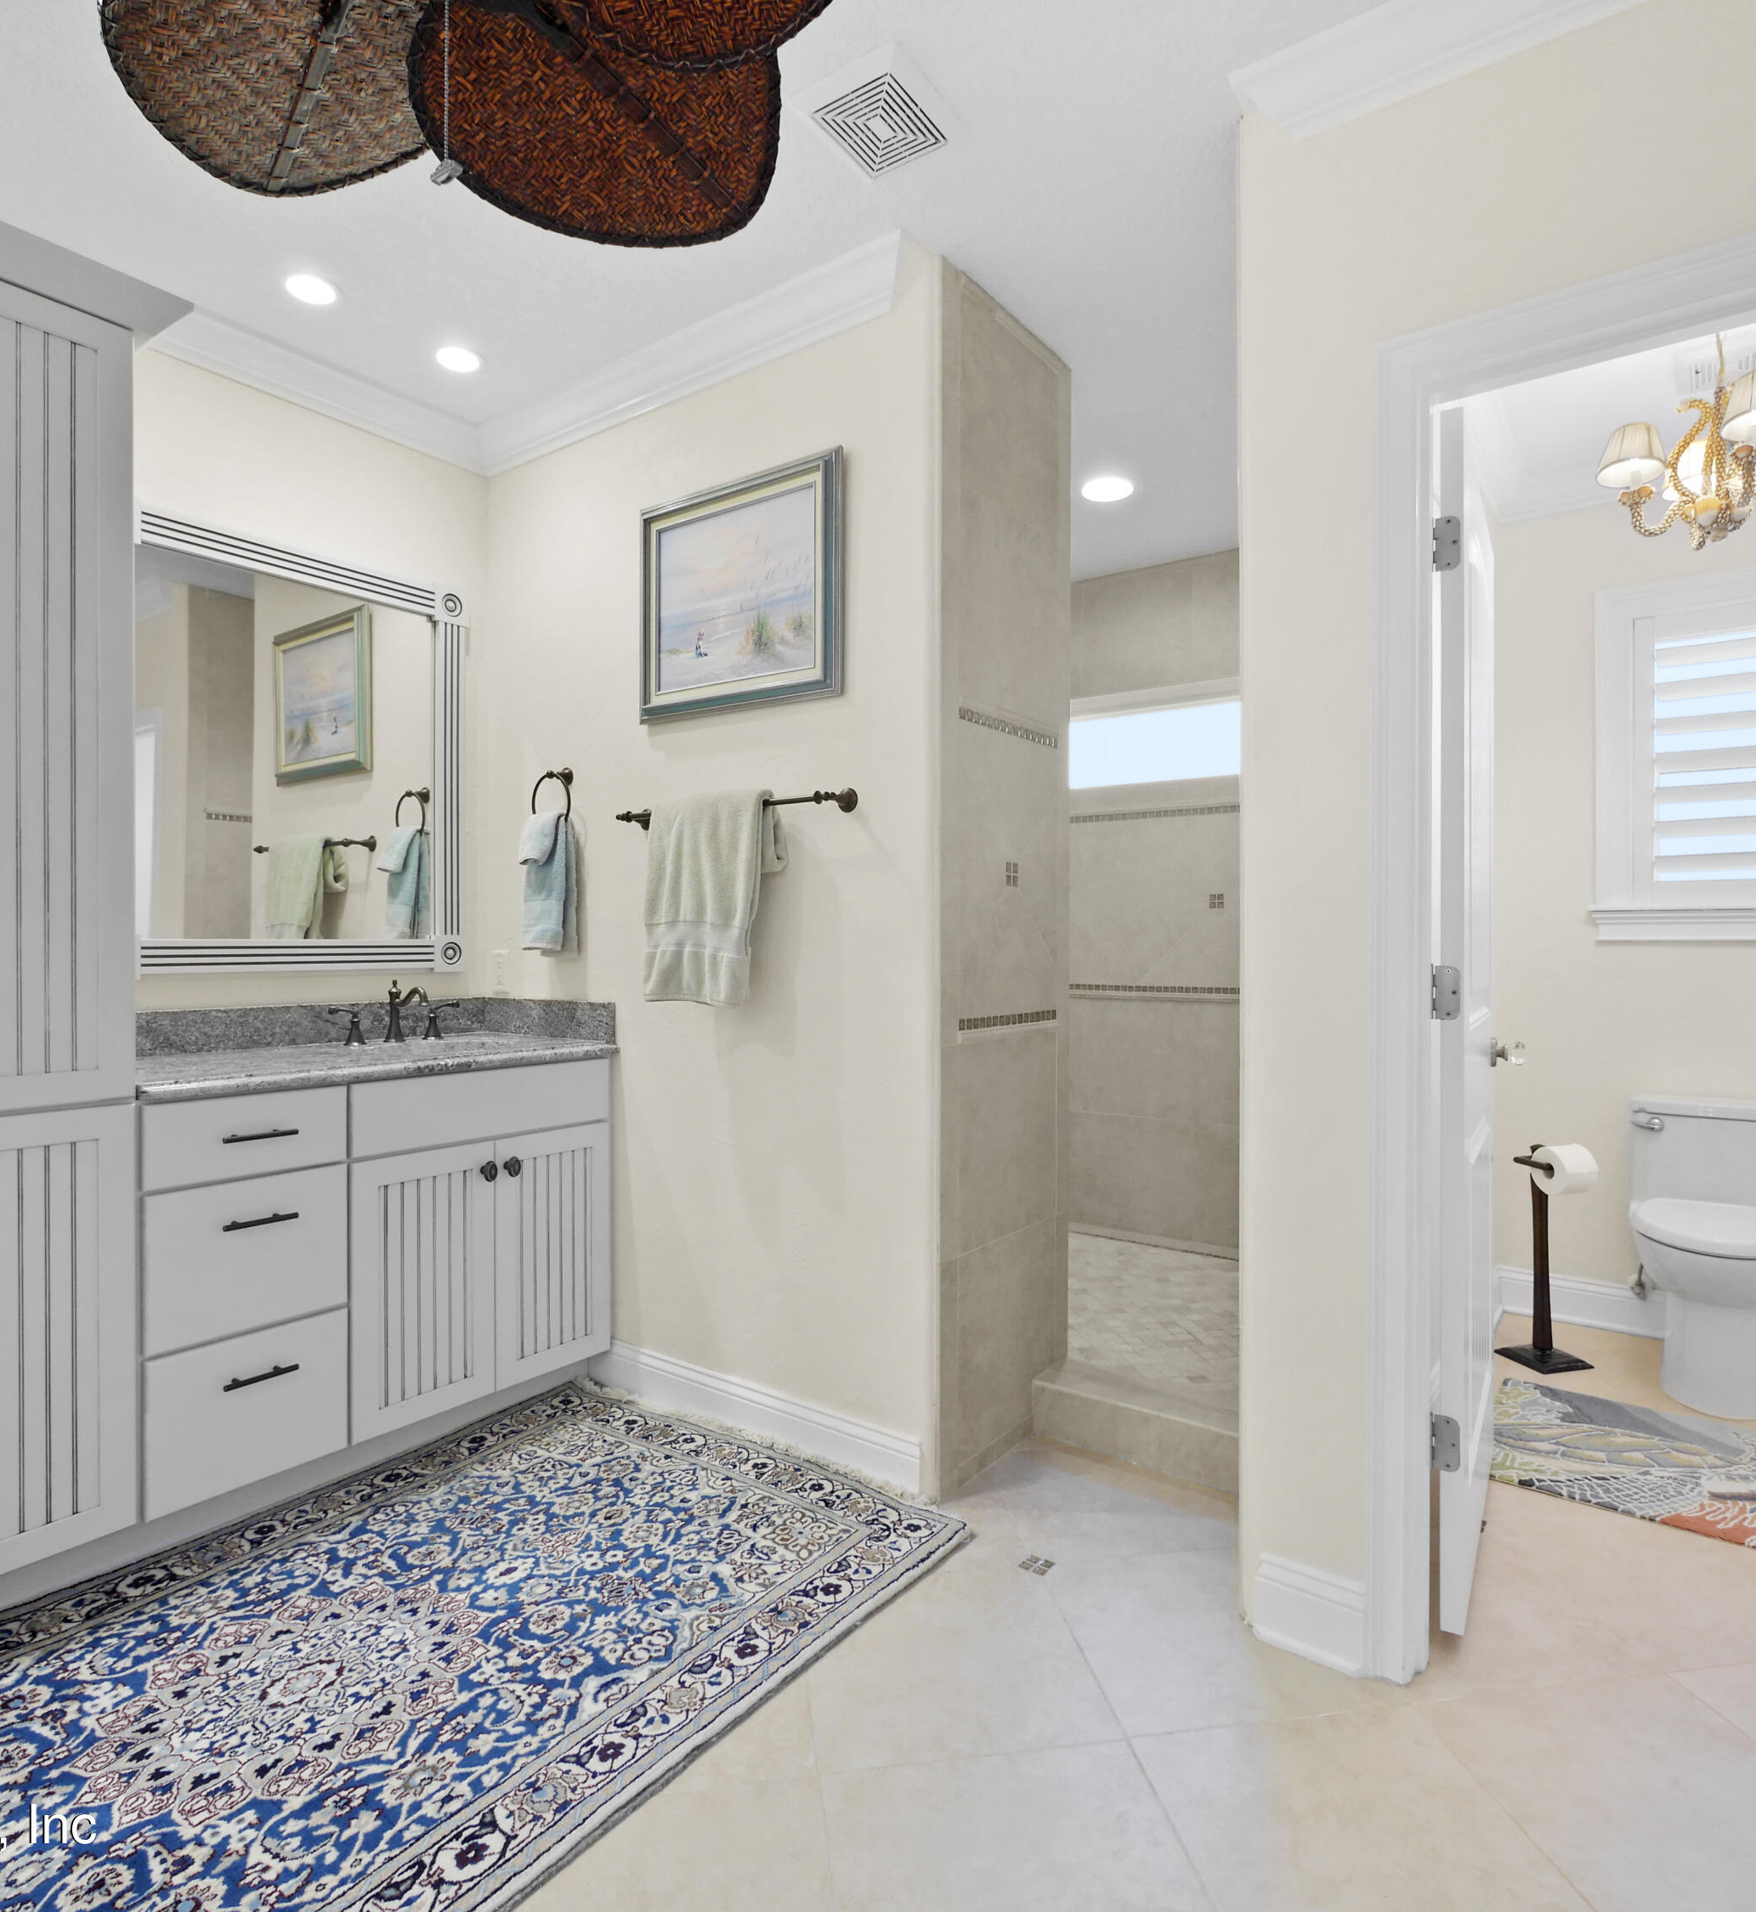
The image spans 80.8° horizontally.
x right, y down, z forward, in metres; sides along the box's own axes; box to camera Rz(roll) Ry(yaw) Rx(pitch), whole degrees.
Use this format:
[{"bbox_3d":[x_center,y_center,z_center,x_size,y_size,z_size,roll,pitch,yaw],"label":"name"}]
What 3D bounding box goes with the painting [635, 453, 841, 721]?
[{"bbox_3d":[-0.323,-0.829,2.390,0.605,0.520,0.040,1,1,34],"label":"painting"}]

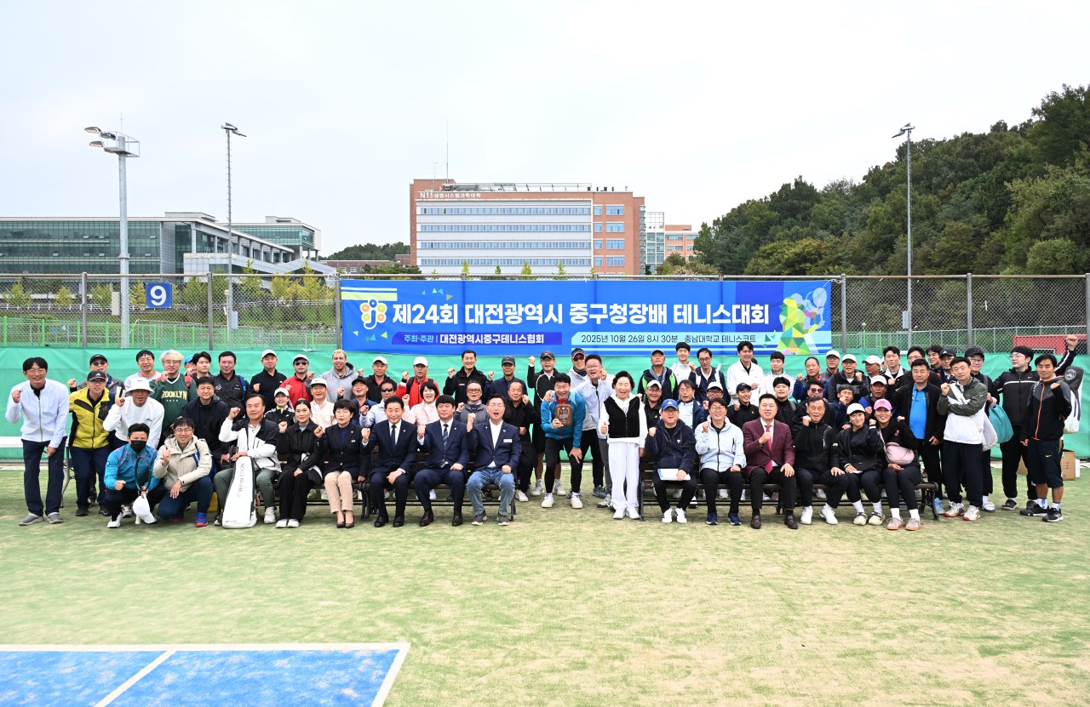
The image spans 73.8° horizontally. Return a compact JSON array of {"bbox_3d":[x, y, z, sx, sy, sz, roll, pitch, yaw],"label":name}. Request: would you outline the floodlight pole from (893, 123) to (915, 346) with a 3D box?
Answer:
[{"bbox_3d":[18.032,-5.036,36.500,1.150,13.072,1.100,0,0,37],"label":"floodlight pole"}]

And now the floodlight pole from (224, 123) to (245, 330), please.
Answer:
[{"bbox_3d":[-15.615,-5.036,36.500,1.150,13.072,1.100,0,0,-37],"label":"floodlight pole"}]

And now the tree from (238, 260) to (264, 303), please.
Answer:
[{"bbox_3d":[-44.300,-10.700,109.000,3.800,6.900,3.800,0,0,0],"label":"tree"}]

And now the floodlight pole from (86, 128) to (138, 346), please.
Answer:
[{"bbox_3d":[-19.200,-4.300,33.300,1.800,12.000,1.700,0,0,3],"label":"floodlight pole"}]

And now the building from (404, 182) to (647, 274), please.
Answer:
[{"bbox_3d":[-3.800,-25.300,172.000,54.000,28.000,21.000,0,0,-1],"label":"building"}]

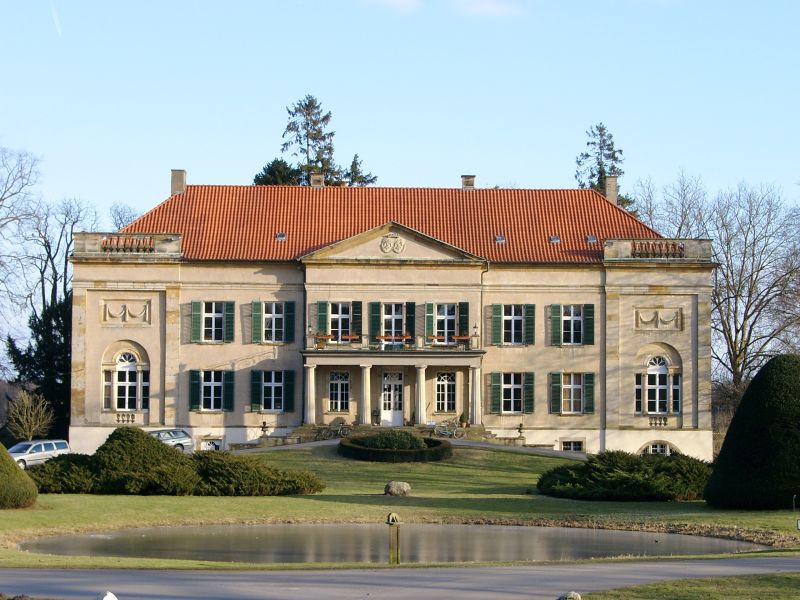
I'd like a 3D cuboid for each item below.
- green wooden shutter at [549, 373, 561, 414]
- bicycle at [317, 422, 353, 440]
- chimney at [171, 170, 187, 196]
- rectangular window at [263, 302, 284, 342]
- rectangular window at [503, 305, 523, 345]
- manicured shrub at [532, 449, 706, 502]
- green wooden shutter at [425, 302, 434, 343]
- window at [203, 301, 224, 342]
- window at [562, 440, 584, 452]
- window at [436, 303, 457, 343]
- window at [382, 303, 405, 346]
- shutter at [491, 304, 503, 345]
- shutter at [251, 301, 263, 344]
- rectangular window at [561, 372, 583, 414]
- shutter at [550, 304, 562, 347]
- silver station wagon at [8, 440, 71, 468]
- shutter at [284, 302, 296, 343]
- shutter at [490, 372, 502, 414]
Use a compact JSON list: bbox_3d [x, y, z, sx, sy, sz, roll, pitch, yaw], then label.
[{"bbox_3d":[8.749,5.247,106.118,0.600,2.304,0.050,1,-4,-7],"label":"green wooden shutter"},{"bbox_3d":[-3.695,7.534,108.569,1.800,1.030,0.550,0,-3,-3],"label":"bicycle"},{"bbox_3d":[-14.182,-7.542,121.119,0.880,1.720,1.100,0,-3,-3],"label":"chimney"},{"bbox_3d":[-7.017,1.265,105.837,1.154,2.253,0.120,1,-4,-3],"label":"rectangular window"},{"bbox_3d":[6.306,1.361,105.290,1.150,2.220,0.150,0,-4,-1],"label":"rectangular window"},{"bbox_3d":[6.360,4.870,53.000,5.000,1.400,3.800,0,-4,0],"label":"manicured shrub"},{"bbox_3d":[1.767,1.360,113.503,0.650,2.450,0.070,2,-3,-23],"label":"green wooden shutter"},{"bbox_3d":[-10.707,1.277,108.795,1.263,2.382,0.200,0,-3,-1],"label":"window"},{"bbox_3d":[9.589,8.122,104.856,1.140,0.680,0.150,0,-4,-1],"label":"window"},{"bbox_3d":[2.667,1.351,108.924,1.185,2.358,0.150,0,-3,-1],"label":"window"},{"bbox_3d":[-0.373,1.377,108.713,1.262,2.467,0.200,0,-3,-1],"label":"window"},{"bbox_3d":[5.614,1.436,109.278,0.637,2.354,0.060,1,-3,-15],"label":"shutter"},{"bbox_3d":[-7.945,1.245,105.545,0.600,2.325,0.050,2,-4,-20],"label":"shutter"},{"bbox_3d":[9.950,5.388,109.380,1.204,2.346,0.150,0,-3,-1],"label":"rectangular window"},{"bbox_3d":[9.015,1.436,108.822,0.632,2.354,0.070,0,-3,-1],"label":"shutter"},{"bbox_3d":[-19.653,8.278,100.500,1.800,1.480,4.700,-2,-1,36],"label":"silver station wagon"},{"bbox_3d":[-6.577,1.319,113.628,0.670,2.450,0.070,0,-3,2],"label":"shutter"},{"bbox_3d":[5.399,5.231,105.965,0.600,2.284,0.050,1,-4,-12],"label":"shutter"}]

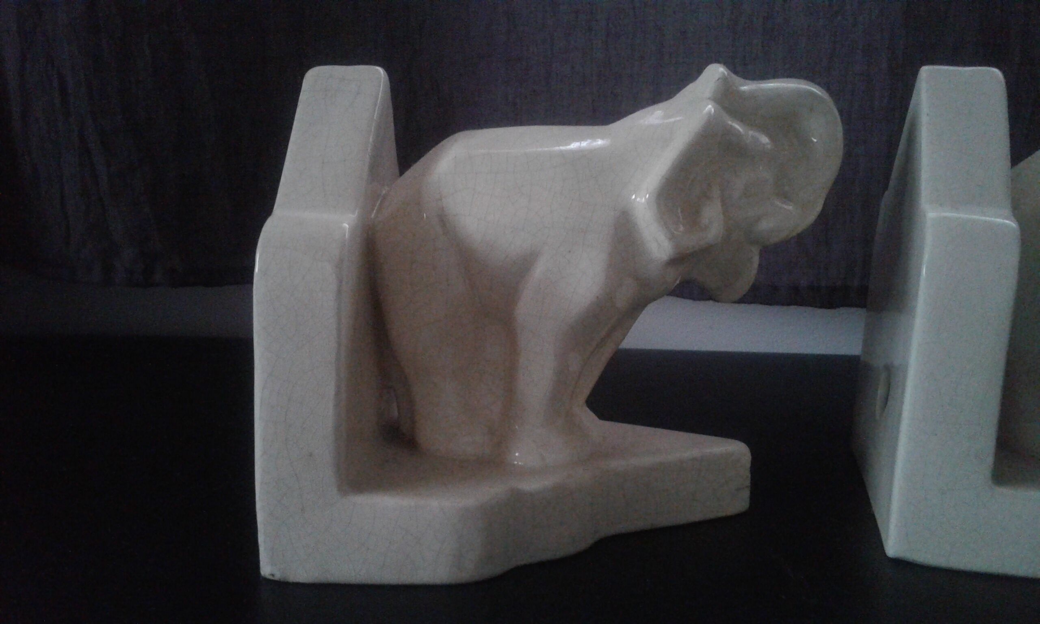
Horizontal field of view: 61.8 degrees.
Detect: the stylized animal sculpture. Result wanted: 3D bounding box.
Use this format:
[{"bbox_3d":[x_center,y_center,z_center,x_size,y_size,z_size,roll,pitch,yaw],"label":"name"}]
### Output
[{"bbox_3d":[0.028,-0.019,0.315,0.166,0.139,0.068,1,11,4],"label":"stylized animal sculpture"}]

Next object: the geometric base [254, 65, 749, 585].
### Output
[{"bbox_3d":[0.004,-0.005,0.319,0.170,0.165,0.118,1,11,4],"label":"geometric base"}]

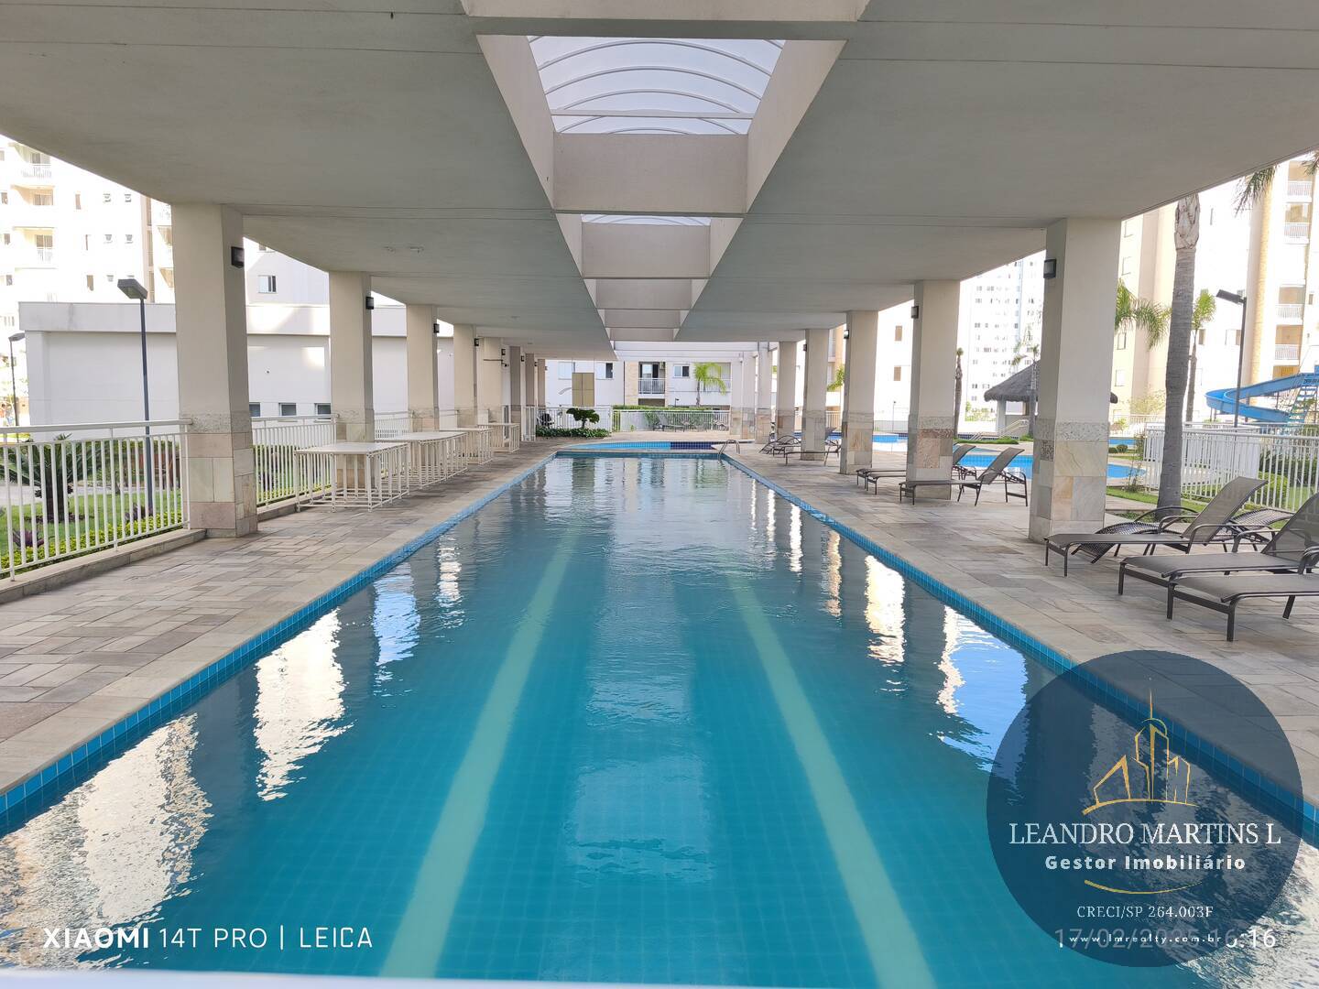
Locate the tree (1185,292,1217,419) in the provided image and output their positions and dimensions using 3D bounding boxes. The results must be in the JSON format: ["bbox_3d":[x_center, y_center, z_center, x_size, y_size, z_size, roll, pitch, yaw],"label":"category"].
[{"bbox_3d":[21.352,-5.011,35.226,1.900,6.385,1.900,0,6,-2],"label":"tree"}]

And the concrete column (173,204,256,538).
[{"bbox_3d":[-5.173,-1.392,10.196,0.589,3.749,0.540,1,6,-2],"label":"concrete column"}]

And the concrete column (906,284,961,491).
[{"bbox_3d":[4.439,-1.680,14.279,0.549,3.492,0.480,1,6,-1],"label":"concrete column"}]

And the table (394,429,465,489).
[{"bbox_3d":[-4.969,-0.797,18.543,1.025,0.867,4.990,0,6,-2],"label":"table"}]

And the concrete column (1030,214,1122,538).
[{"bbox_3d":[4.941,-1.299,10.437,0.640,3.749,0.540,1,6,-2],"label":"concrete column"}]

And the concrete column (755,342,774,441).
[{"bbox_3d":[3.978,-3.689,32.993,0.549,3.600,0.480,1,6,-1],"label":"concrete column"}]

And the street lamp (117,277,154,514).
[{"bbox_3d":[-6.580,-1.193,11.090,0.225,3.063,0.420,1,6,-1],"label":"street lamp"}]

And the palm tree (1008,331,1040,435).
[{"bbox_3d":[19.902,-5.884,46.583,2.240,5.680,2.240,1,6,-2],"label":"palm tree"}]

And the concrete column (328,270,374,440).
[{"bbox_3d":[-4.960,-1.791,14.230,0.549,3.492,0.480,1,6,-1],"label":"concrete column"}]

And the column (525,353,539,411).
[{"bbox_3d":[-5.495,-4.201,37.307,0.480,3.492,0.480,1,6,-1],"label":"column"}]

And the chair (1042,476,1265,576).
[{"bbox_3d":[4.431,0.300,7.884,1.665,0.878,0.615,1,6,6],"label":"chair"}]

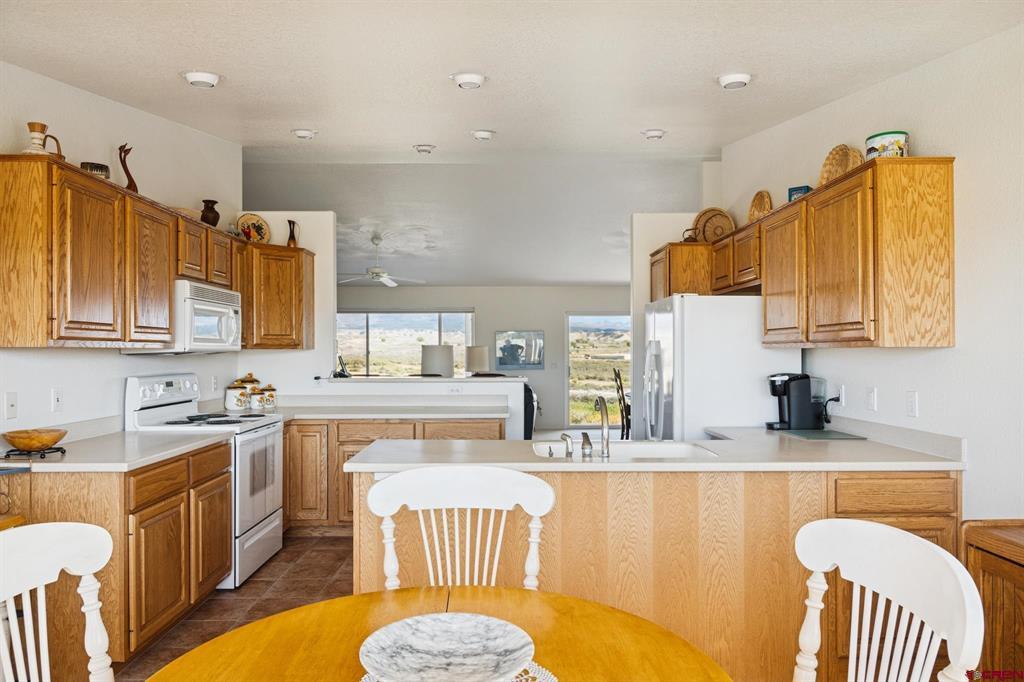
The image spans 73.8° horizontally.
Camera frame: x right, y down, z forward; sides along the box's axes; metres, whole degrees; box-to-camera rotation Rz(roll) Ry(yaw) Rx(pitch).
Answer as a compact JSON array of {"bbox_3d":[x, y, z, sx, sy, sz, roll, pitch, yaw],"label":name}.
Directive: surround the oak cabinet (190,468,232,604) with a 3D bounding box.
[{"bbox_3d":[-1.902,1.024,3.619,0.645,0.577,0.505,0,-1,0],"label":"oak cabinet"}]

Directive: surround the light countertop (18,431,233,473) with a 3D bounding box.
[{"bbox_3d":[-1.896,0.529,3.334,0.655,0.040,1.100,0,-1,0],"label":"light countertop"}]

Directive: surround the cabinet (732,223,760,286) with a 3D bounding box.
[{"bbox_3d":[1.649,-0.549,4.344,0.328,0.348,0.465,0,-1,0],"label":"cabinet"}]

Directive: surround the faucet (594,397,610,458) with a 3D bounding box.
[{"bbox_3d":[0.391,0.368,2.982,0.050,0.252,0.215,0,-1,-1],"label":"faucet"}]

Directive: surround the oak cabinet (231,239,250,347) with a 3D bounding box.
[{"bbox_3d":[-2.042,-0.325,4.772,0.319,0.768,0.286,0,-1,-1],"label":"oak cabinet"}]

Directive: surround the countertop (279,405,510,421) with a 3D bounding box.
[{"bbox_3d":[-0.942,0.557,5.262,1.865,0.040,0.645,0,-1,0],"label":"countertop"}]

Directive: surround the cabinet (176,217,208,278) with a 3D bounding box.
[{"bbox_3d":[-2.034,-0.537,4.044,0.319,0.367,0.392,0,-1,-1],"label":"cabinet"}]

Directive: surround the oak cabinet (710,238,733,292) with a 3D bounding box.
[{"bbox_3d":[1.613,-0.521,4.741,0.335,0.383,0.481,0,-1,-1],"label":"oak cabinet"}]

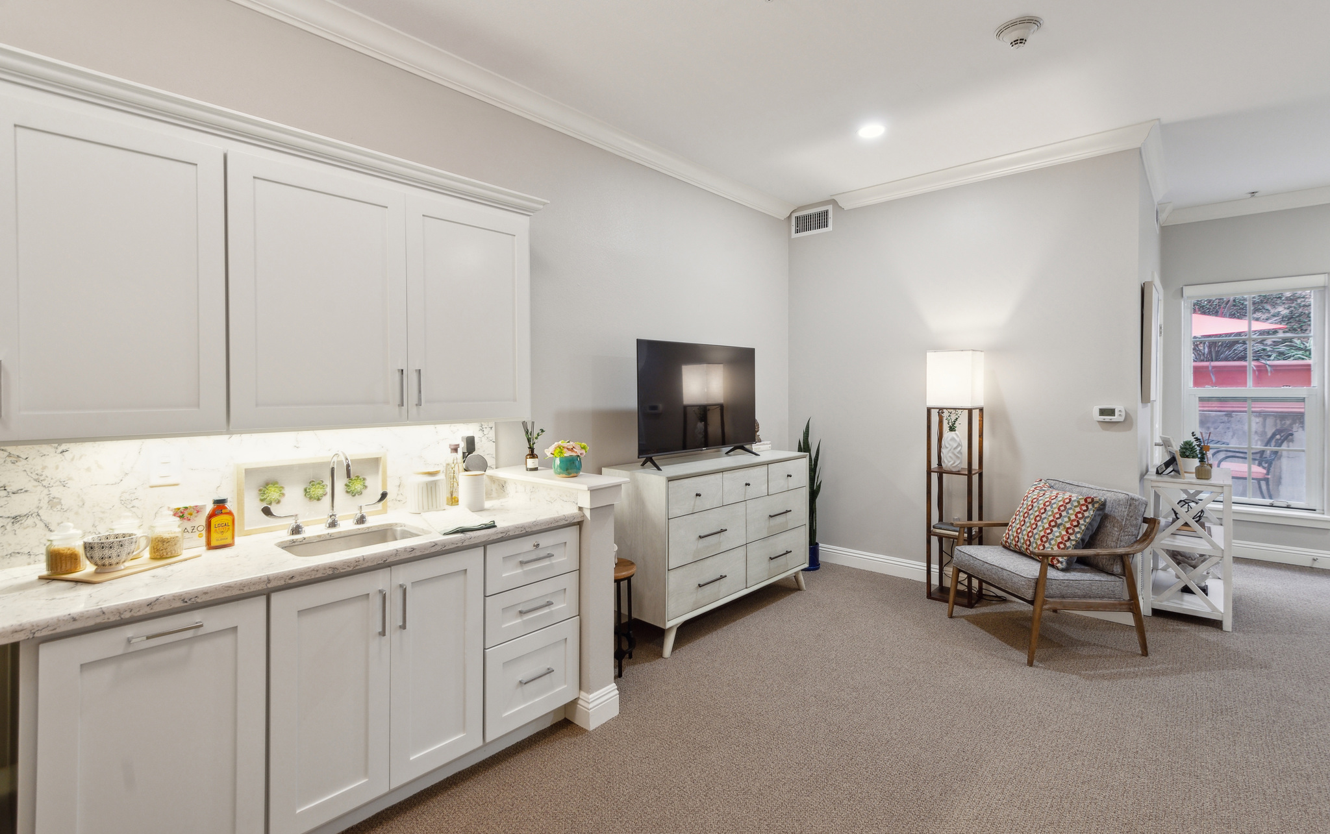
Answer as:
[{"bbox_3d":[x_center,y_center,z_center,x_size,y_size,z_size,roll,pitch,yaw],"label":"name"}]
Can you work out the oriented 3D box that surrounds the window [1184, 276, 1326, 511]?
[{"bbox_3d":[4.649,-0.184,4.685,0.796,1.788,0.100,2,2,43],"label":"window"}]

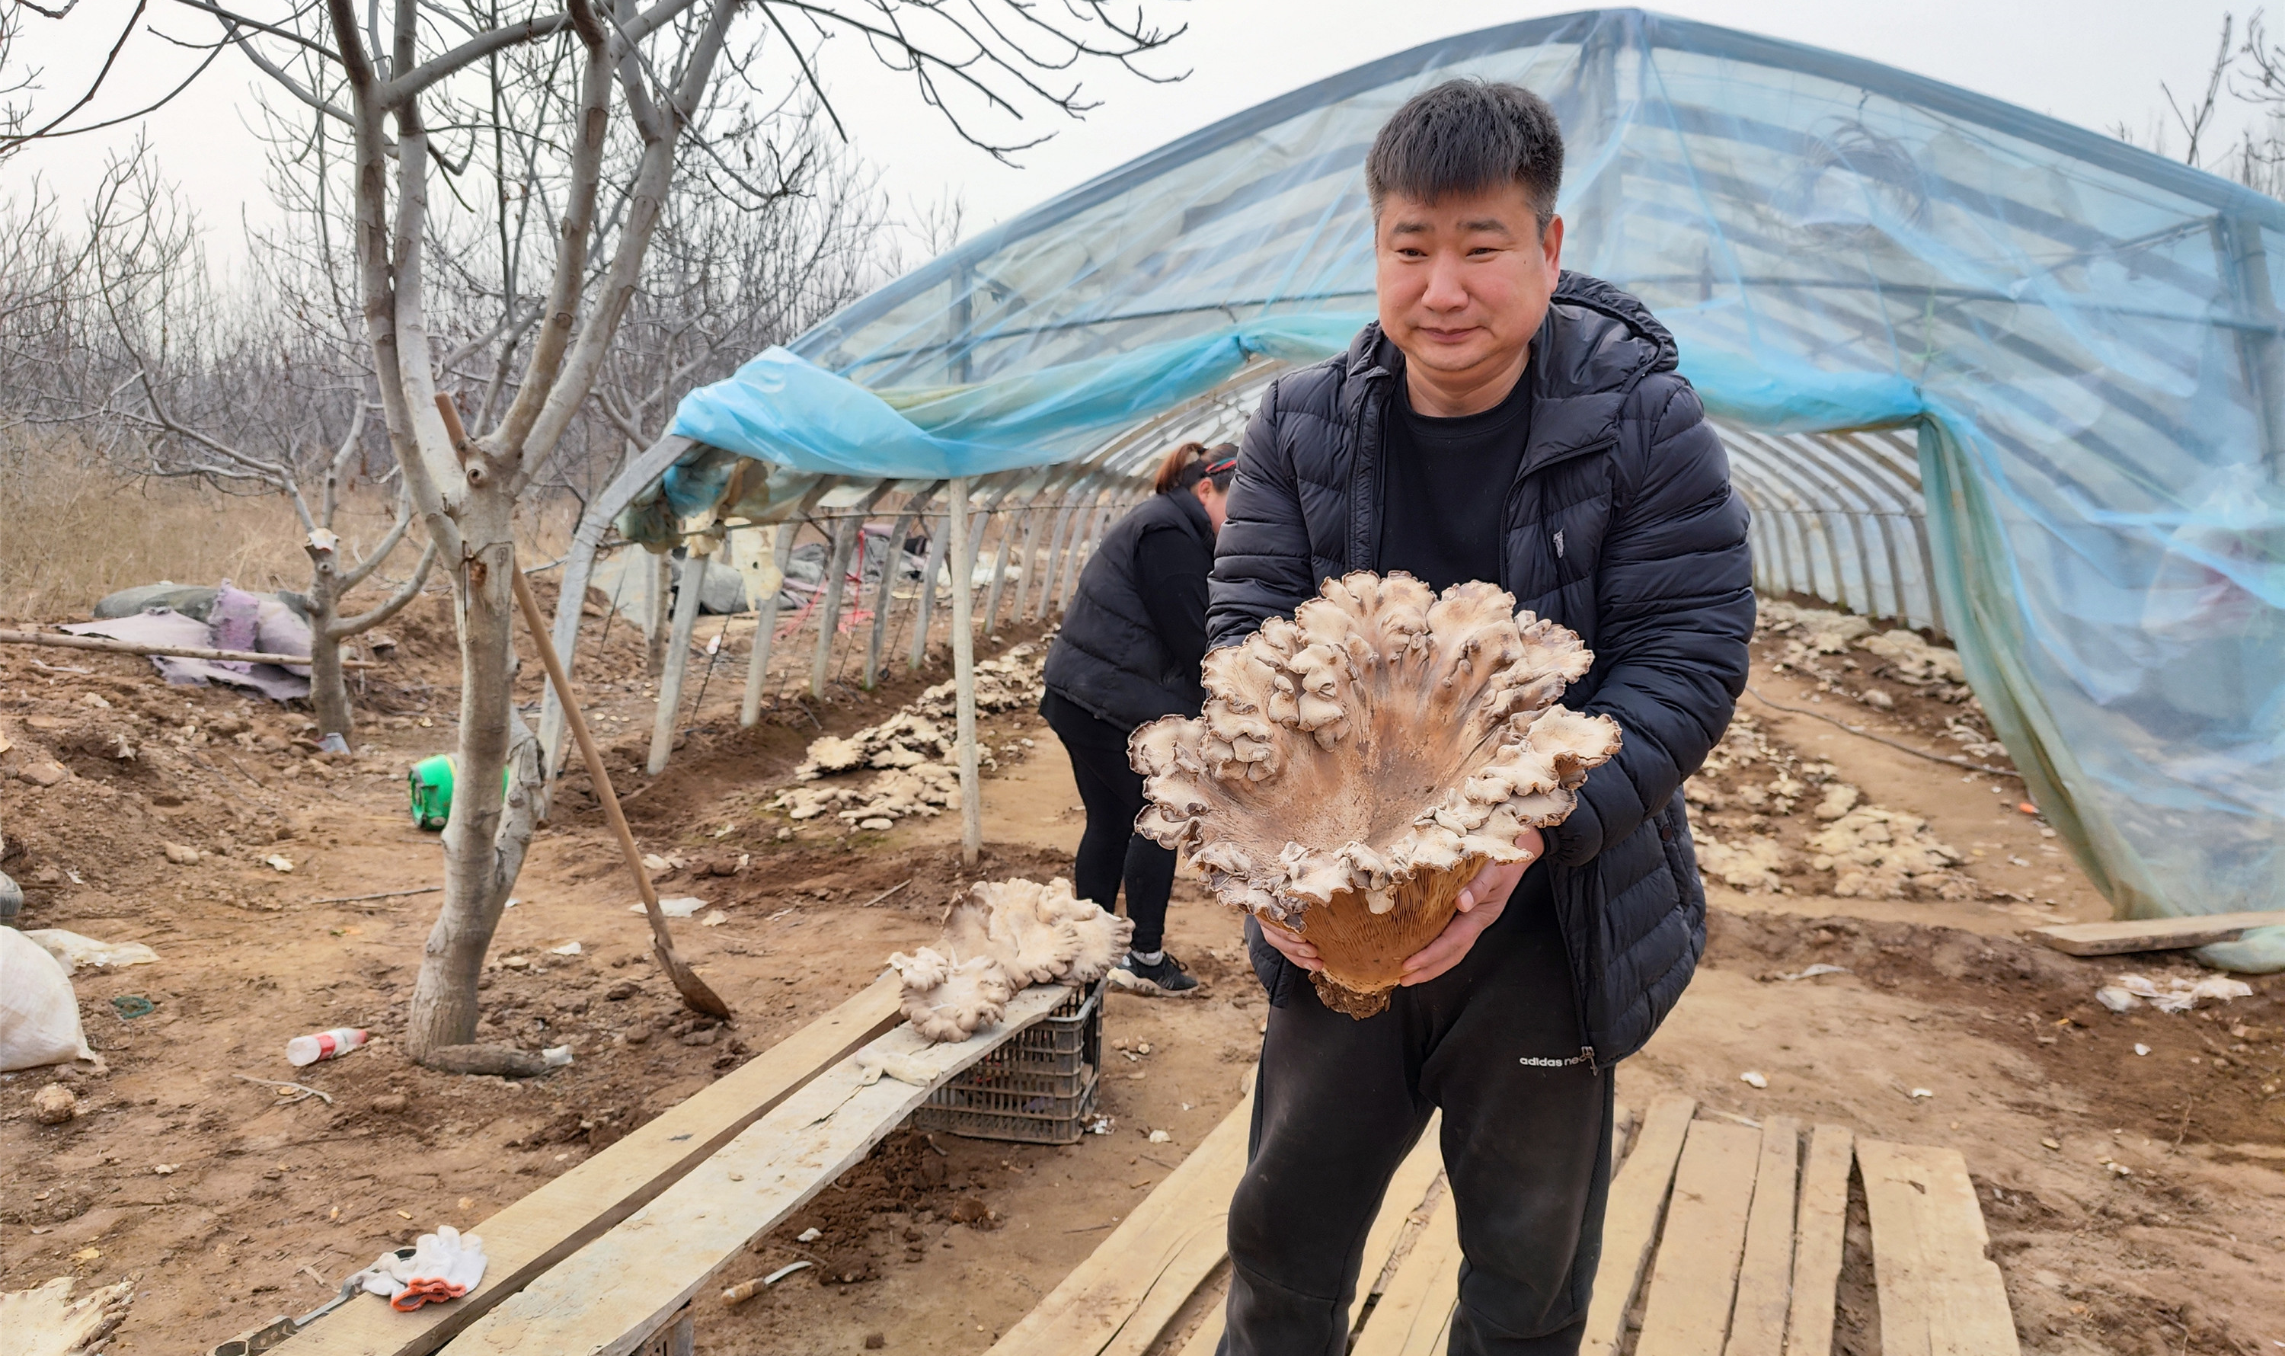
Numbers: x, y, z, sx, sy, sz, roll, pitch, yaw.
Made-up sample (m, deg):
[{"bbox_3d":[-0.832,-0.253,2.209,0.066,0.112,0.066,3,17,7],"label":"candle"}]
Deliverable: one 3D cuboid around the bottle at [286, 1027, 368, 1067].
[{"bbox_3d":[-1.926,0.868,3.755,0.064,0.064,0.176,7,10,43],"label":"bottle"}]

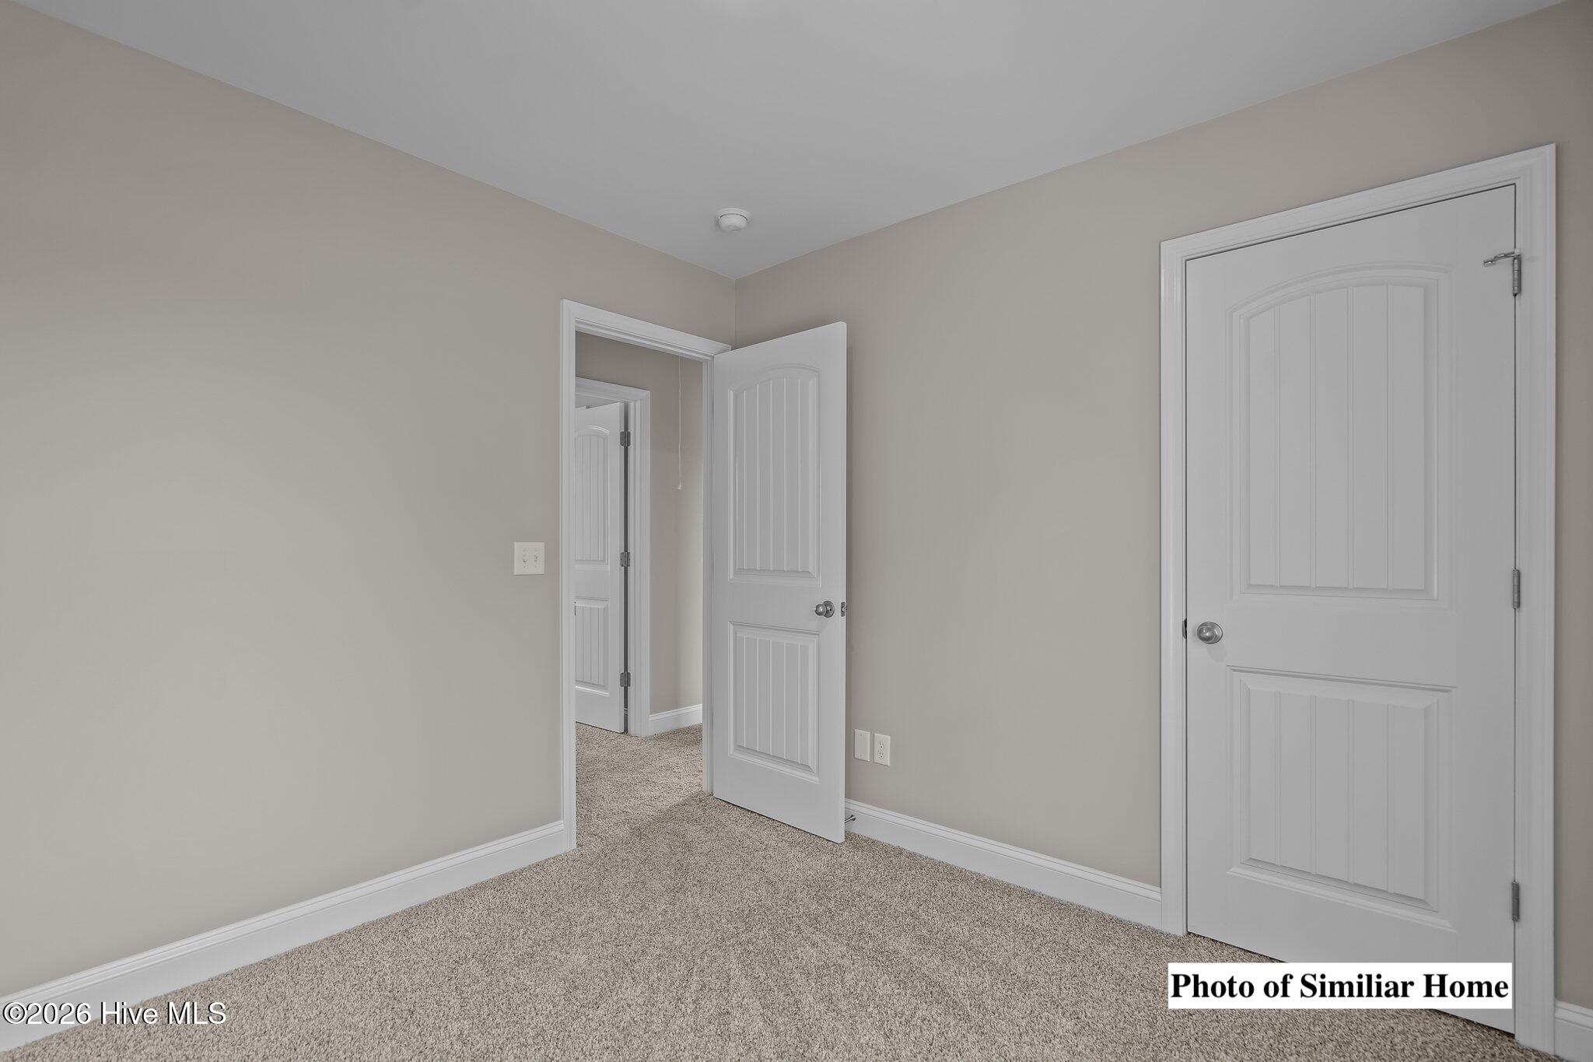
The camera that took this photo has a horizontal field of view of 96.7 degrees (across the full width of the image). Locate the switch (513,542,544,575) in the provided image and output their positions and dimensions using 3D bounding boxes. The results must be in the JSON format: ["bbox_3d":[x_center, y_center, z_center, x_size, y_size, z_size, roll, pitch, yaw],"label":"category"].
[{"bbox_3d":[-0.992,0.103,2.634,0.010,0.114,0.118,0,0,41],"label":"switch"}]

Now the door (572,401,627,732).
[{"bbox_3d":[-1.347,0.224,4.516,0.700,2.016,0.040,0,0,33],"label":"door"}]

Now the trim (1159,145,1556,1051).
[{"bbox_3d":[1.452,0.165,1.926,0.846,2.132,0.060,0,0,41],"label":"trim"}]

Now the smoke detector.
[{"bbox_3d":[-0.245,-1.202,2.752,0.133,0.045,0.133,0,0,0],"label":"smoke detector"}]

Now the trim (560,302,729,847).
[{"bbox_3d":[-0.642,0.172,3.083,0.120,2.121,0.888,0,0,41],"label":"trim"}]

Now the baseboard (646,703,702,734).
[{"bbox_3d":[-0.747,1.207,4.537,0.018,0.130,0.460,0,0,41],"label":"baseboard"}]

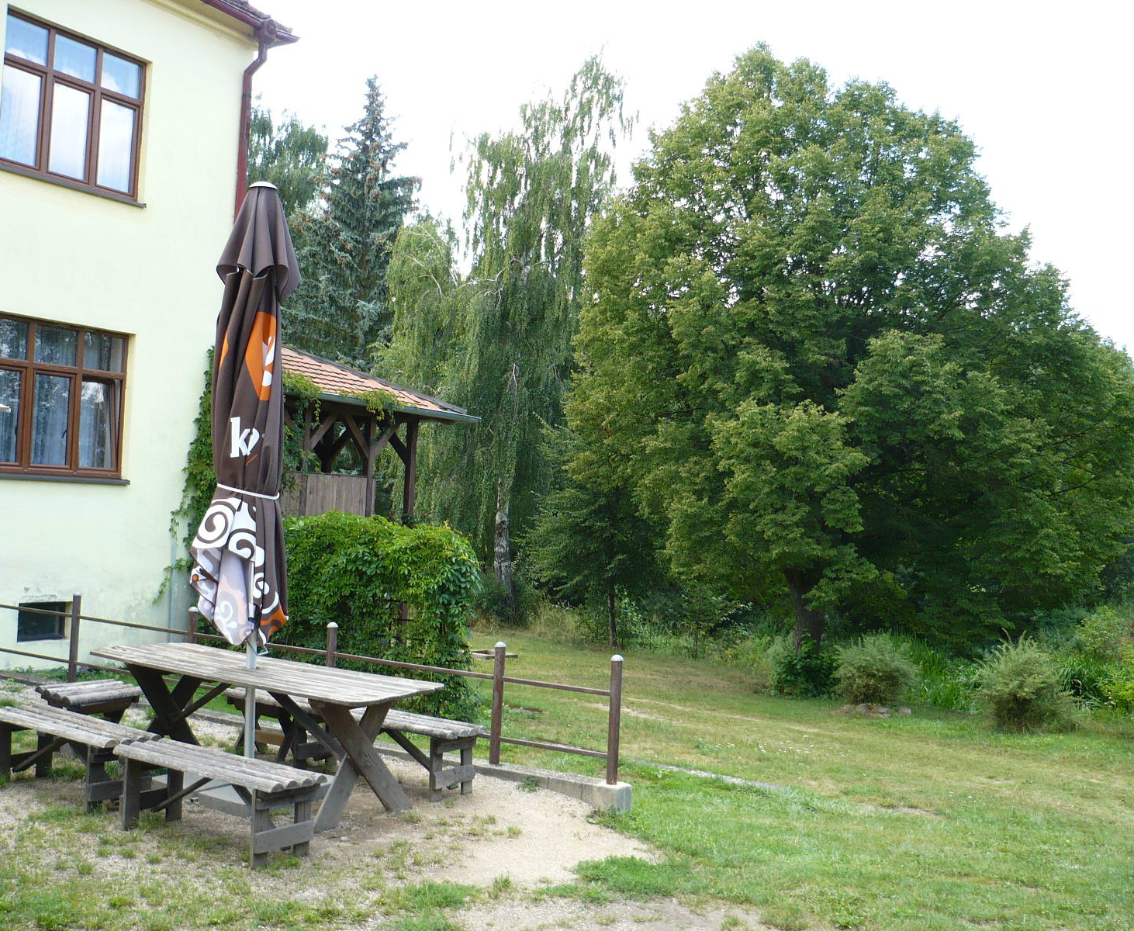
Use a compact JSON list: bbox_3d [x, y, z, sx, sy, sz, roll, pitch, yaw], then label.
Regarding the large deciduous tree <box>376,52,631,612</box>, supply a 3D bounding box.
[{"bbox_3d":[-1.417,-2.802,28.000,5.668,12.548,5.300,1,-2,0],"label":"large deciduous tree"}]

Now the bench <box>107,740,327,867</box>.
[{"bbox_3d":[-1.867,1.780,6.655,1.429,0.440,0.355,0,-2,38],"label":"bench"}]

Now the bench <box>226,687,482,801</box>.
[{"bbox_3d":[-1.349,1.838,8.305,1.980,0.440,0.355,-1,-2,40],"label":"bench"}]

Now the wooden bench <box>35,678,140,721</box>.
[{"bbox_3d":[-3.438,1.815,9.040,0.530,0.418,0.694,2,-2,33],"label":"wooden bench"}]

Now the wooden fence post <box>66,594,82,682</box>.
[{"bbox_3d":[-4.379,1.530,11.156,0.070,0.800,0.070,2,-2,33],"label":"wooden fence post"}]

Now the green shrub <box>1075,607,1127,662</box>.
[{"bbox_3d":[7.231,2.332,17.000,0.800,0.900,0.800,3,-2,0],"label":"green shrub"}]

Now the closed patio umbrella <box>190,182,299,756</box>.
[{"bbox_3d":[-2.073,0.108,8.142,0.620,3.866,0.620,1,-2,0],"label":"closed patio umbrella"}]

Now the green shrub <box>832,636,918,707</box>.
[{"bbox_3d":[3.412,2.252,13.843,0.877,0.792,0.858,1,-2,0],"label":"green shrub"}]

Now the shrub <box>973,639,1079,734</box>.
[{"bbox_3d":[4.570,2.181,12.518,0.962,0.909,0.943,1,-2,0],"label":"shrub"}]

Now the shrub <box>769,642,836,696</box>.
[{"bbox_3d":[2.703,2.325,14.397,0.708,0.634,0.693,1,-2,0],"label":"shrub"}]

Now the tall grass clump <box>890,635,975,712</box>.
[{"bbox_3d":[4.861,2.784,16.800,1.200,1.000,1.000,2,-2,16],"label":"tall grass clump"}]

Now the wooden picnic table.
[{"bbox_3d":[-2.016,1.685,8.000,2.621,0.770,1.051,2,-2,33],"label":"wooden picnic table"}]

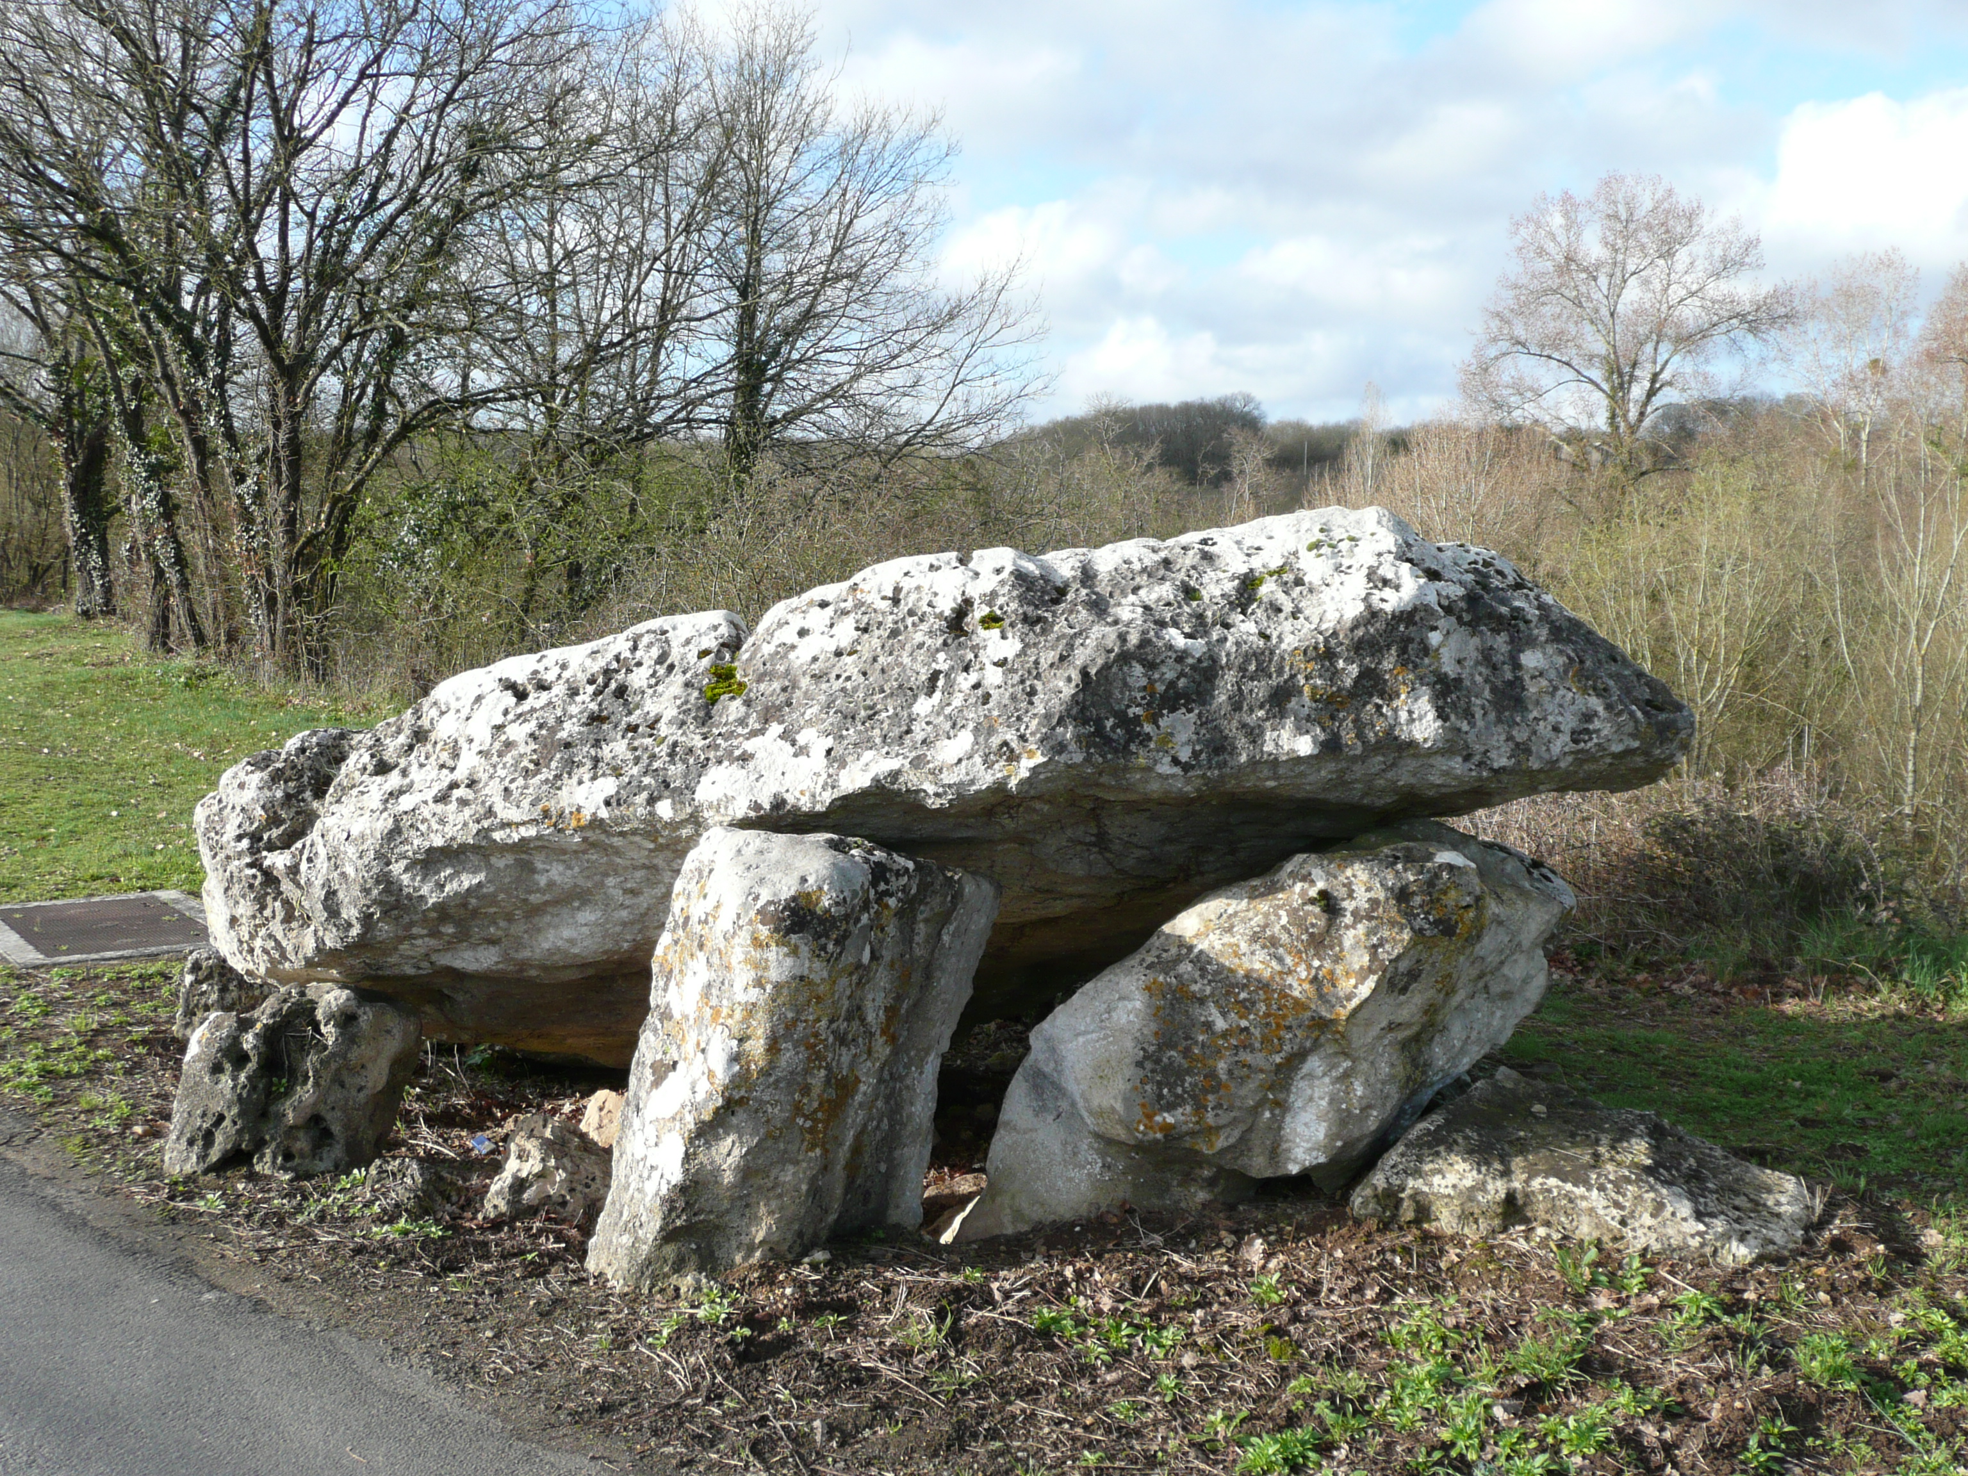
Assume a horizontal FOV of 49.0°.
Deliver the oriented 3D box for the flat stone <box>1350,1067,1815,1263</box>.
[{"bbox_3d":[1.360,0.939,4.981,1.000,0.310,0.560,2,6,22],"label":"flat stone"}]

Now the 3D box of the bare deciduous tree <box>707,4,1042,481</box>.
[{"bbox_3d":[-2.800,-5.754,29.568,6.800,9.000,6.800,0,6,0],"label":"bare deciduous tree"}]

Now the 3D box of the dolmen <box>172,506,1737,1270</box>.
[{"bbox_3d":[-0.100,0.232,5.502,3.850,1.600,2.400,0,6,0],"label":"dolmen"}]

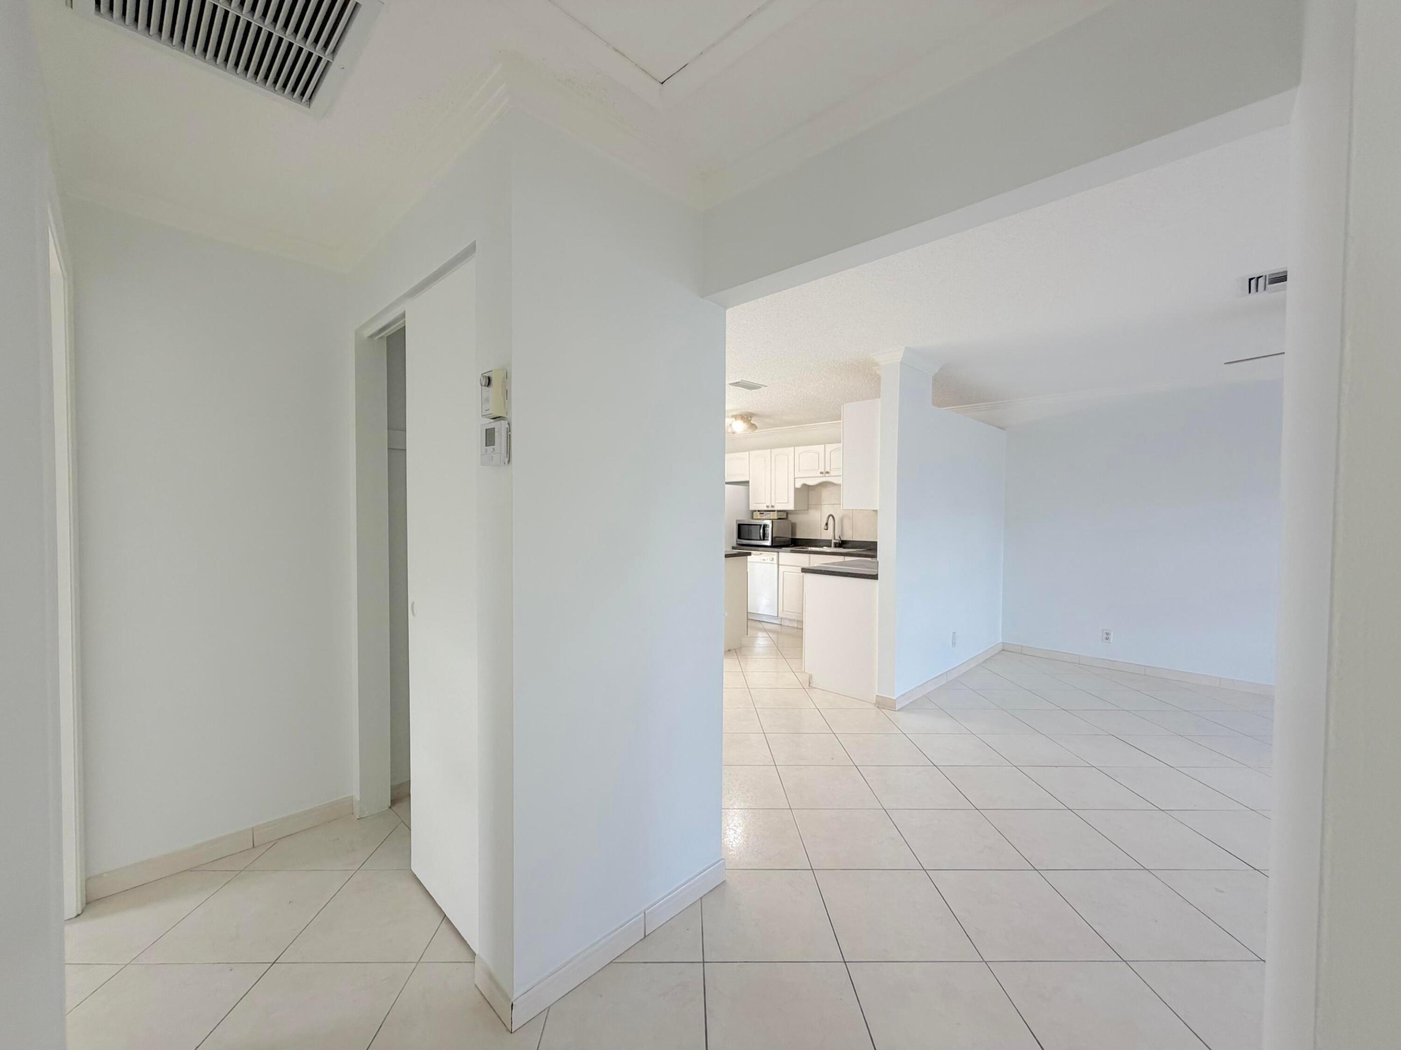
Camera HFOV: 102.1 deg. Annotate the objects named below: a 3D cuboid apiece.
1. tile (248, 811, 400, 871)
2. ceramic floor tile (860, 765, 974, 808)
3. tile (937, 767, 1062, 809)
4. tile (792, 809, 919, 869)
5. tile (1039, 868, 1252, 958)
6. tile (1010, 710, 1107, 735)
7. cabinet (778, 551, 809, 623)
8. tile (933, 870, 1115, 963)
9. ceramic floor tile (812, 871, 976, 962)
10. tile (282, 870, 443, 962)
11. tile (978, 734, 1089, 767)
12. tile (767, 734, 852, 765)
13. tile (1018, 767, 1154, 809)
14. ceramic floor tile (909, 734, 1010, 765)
[{"bbox_3d":[-1.489,1.282,2.322,0.427,0.010,0.427,1,2,-1],"label":"tile"},{"bbox_3d":[1.056,1.308,2.819,0.426,0.012,0.426,0,1,-1],"label":"ceramic floor tile"},{"bbox_3d":[1.485,1.311,2.825,0.426,0.012,0.426,0,1,-1],"label":"tile"},{"bbox_3d":[0.638,1.317,2.378,0.426,0.012,0.426,0,1,-1],"label":"tile"},{"bbox_3d":[1.495,1.328,1.942,0.427,0.010,0.427,1,2,-1],"label":"tile"},{"bbox_3d":[2.315,1.291,3.695,0.427,0.010,0.427,1,2,-1],"label":"tile"},{"bbox_3d":[1.288,0.706,6.711,0.400,0.772,0.610,2,2,44],"label":"cabinet"},{"bbox_3d":[1.076,1.331,1.951,0.426,0.012,0.426,0,1,-1],"label":"tile"},{"bbox_3d":[0.648,1.328,1.944,0.426,0.012,0.426,0,1,-1],"label":"ceramic floor tile"},{"bbox_3d":[-1.056,1.299,1.896,0.427,0.010,0.427,1,2,-1],"label":"tile"},{"bbox_3d":[1.897,1.298,3.253,0.427,0.010,0.427,1,2,-1],"label":"tile"},{"bbox_3d":[0.622,1.283,3.230,0.427,0.010,0.427,1,2,-1],"label":"tile"},{"bbox_3d":[1.912,1.314,2.830,0.426,0.012,0.426,0,1,-1],"label":"tile"},{"bbox_3d":[1.476,1.300,3.258,0.426,0.012,0.426,0,1,-1],"label":"ceramic floor tile"}]

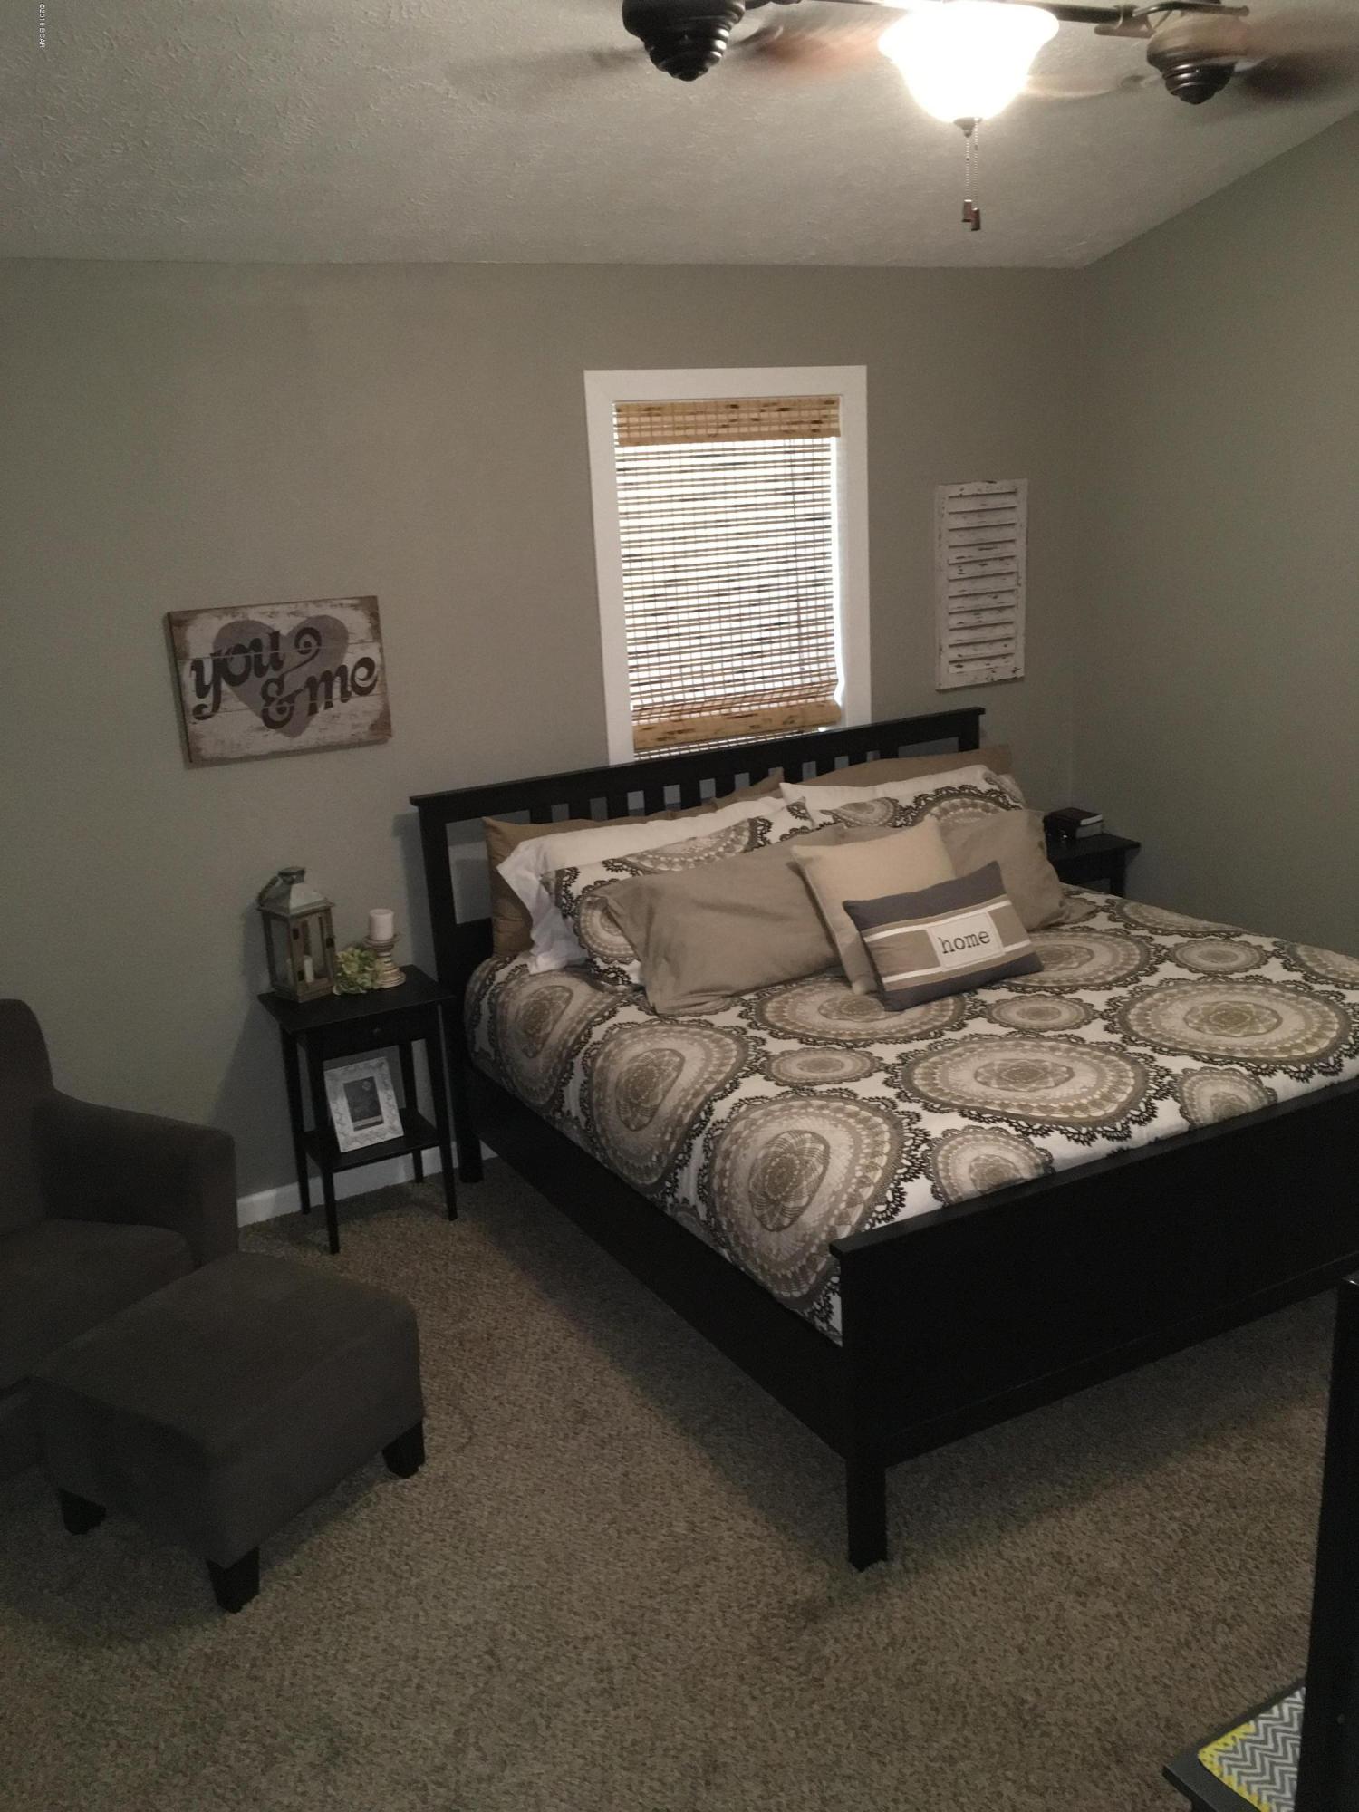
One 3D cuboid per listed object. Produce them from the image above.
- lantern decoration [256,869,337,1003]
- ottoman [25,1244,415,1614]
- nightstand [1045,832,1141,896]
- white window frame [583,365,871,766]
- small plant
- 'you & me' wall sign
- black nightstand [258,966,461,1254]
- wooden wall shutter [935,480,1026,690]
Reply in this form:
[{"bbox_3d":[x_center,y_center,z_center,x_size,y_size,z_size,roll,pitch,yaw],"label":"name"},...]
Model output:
[{"bbox_3d":[-1.060,0.073,4.262,0.150,0.360,0.150,12,22,43],"label":"lantern decoration"},{"bbox_3d":[-0.914,1.070,3.167,0.510,0.404,0.542,8,19,33],"label":"ottoman"},{"bbox_3d":[1.389,0.109,5.580,0.458,0.692,0.352,-12,18,-28],"label":"nightstand"},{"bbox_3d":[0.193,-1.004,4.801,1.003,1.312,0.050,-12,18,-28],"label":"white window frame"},{"bbox_3d":[-0.920,0.175,4.321,0.122,0.115,0.120,-12,18,-28],"label":"small plant"},{"bbox_3d":[-1.082,-0.624,4.146,0.561,0.397,0.030,-12,18,-28],"label":"'you & me' wall sign"},{"bbox_3d":[-0.892,0.580,4.354,0.458,0.692,0.352,-12,18,-28],"label":"black nightstand"},{"bbox_3d":[1.045,-1.115,5.275,0.393,0.683,0.030,-12,18,-28],"label":"wooden wall shutter"}]

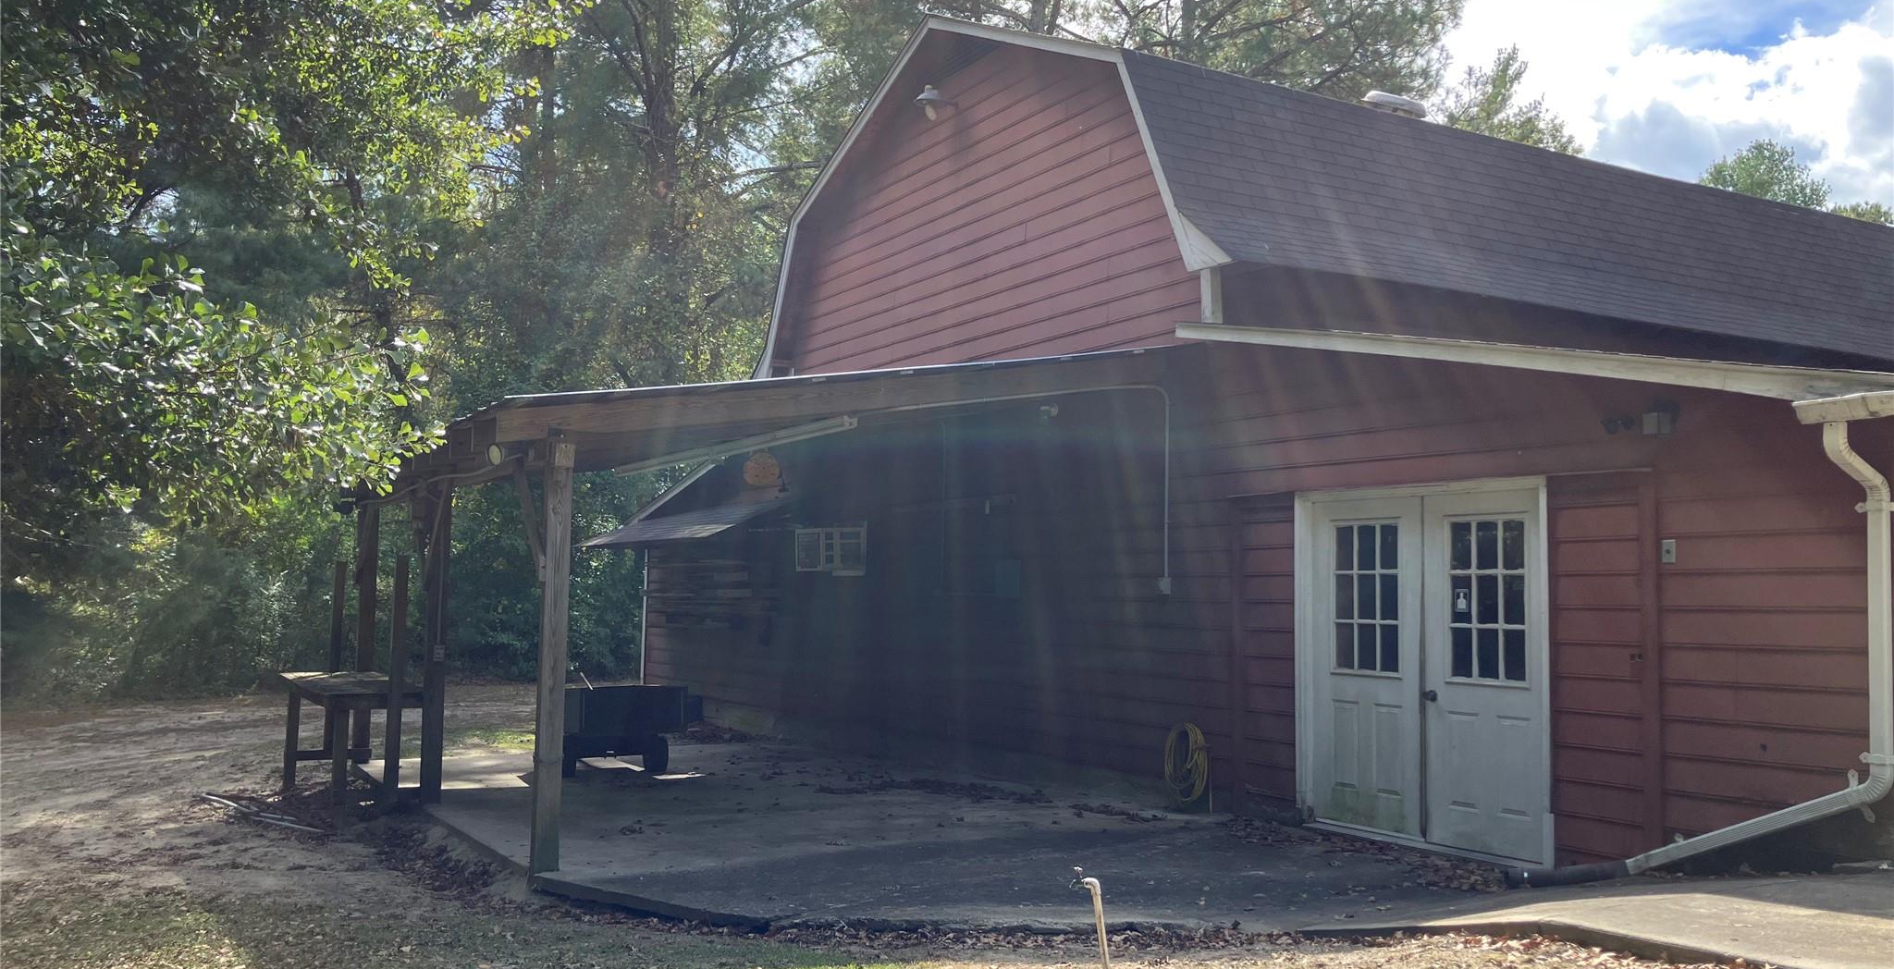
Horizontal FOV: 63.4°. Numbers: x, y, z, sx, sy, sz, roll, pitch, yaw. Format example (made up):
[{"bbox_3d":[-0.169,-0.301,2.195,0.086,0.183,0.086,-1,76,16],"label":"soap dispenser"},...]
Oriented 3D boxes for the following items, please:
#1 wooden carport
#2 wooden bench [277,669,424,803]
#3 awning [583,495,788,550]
[{"bbox_3d":[-2.022,0.800,12.721,4.990,3.520,6.730,3,-5,-29],"label":"wooden carport"},{"bbox_3d":[-4.993,2.148,12.802,0.820,0.990,3.200,3,-5,-29],"label":"wooden bench"},{"bbox_3d":[-3.471,0.569,19.390,0.990,0.510,5.250,3,-5,-29],"label":"awning"}]

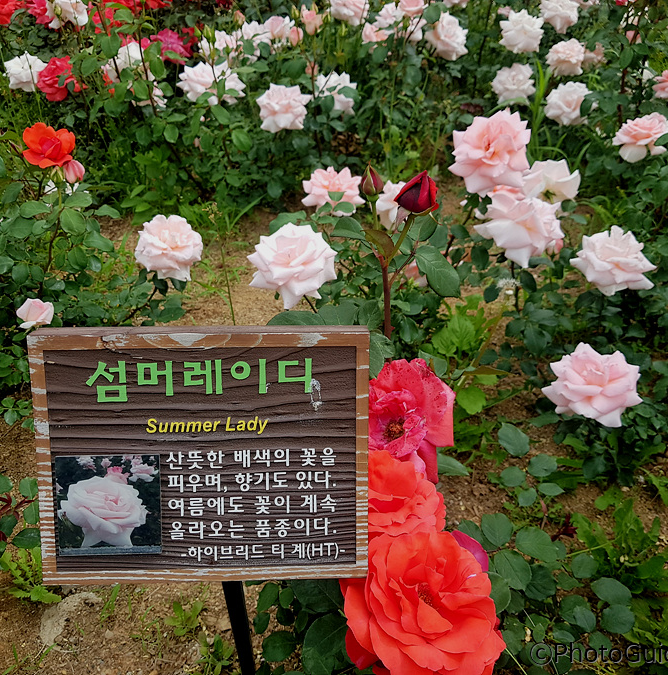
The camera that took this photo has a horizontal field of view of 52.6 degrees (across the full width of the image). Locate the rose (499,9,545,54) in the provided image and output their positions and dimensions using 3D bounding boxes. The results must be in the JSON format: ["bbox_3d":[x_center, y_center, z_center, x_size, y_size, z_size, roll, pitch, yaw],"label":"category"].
[{"bbox_3d":[0.499,-0.818,1.800,0.116,0.108,0.114,10,43,11],"label":"rose"}]

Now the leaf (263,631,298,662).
[{"bbox_3d":[-0.064,0.365,0.800,0.044,0.012,0.032,-22,51,-21],"label":"leaf"}]

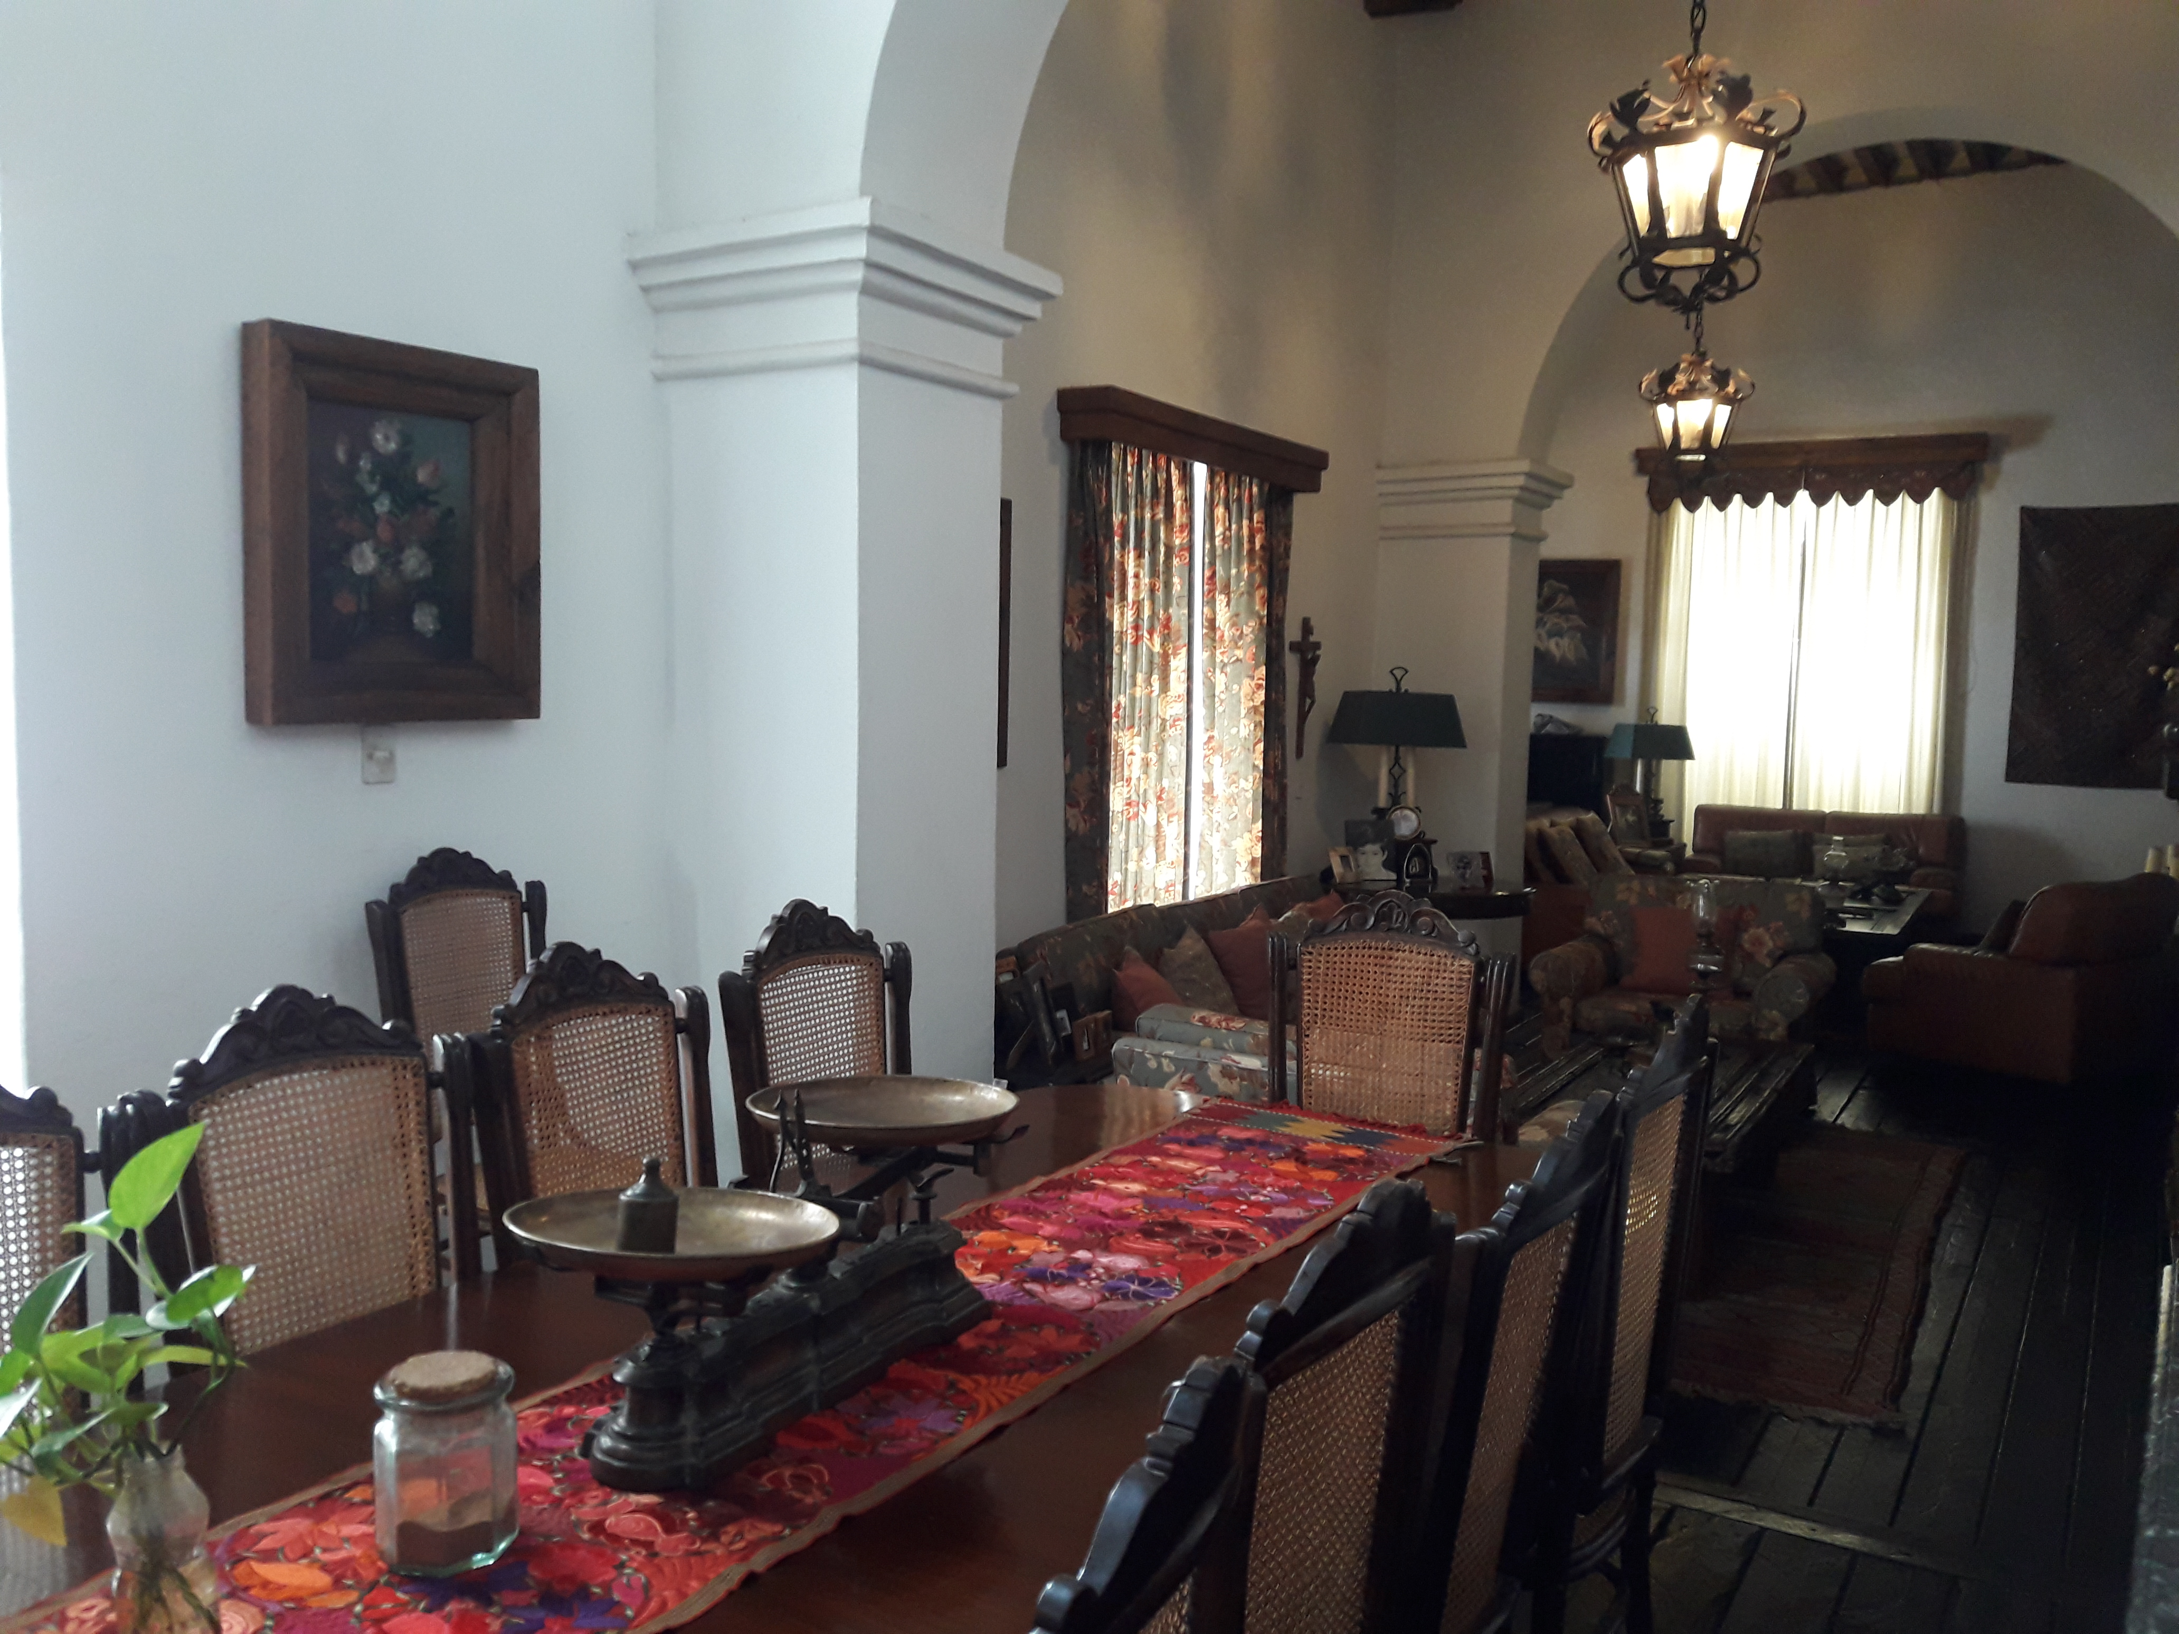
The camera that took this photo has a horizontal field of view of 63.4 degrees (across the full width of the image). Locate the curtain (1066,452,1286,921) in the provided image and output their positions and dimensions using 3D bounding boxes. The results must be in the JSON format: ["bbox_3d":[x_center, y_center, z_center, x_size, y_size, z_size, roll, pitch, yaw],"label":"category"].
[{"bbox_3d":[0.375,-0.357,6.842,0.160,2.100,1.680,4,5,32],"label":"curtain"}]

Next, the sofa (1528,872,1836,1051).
[{"bbox_3d":[2.612,0.667,7.679,1.170,0.760,0.880,3,5,27],"label":"sofa"}]

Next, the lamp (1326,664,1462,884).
[{"bbox_3d":[1.287,-0.168,7.406,0.580,0.927,0.300,2,5,12],"label":"lamp"}]

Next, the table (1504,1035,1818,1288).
[{"bbox_3d":[1.644,0.915,5.032,0.603,0.370,1.341,4,5,31],"label":"table"}]

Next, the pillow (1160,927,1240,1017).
[{"bbox_3d":[0.322,0.508,5.392,0.150,0.390,0.390,-31,-12,29],"label":"pillow"}]

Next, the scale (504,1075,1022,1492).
[{"bbox_3d":[-0.318,0.468,1.956,0.330,0.350,0.700,3,5,27],"label":"scale"}]

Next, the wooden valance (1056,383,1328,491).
[{"bbox_3d":[0.417,-1.302,6.231,0.195,0.166,1.677,4,5,31],"label":"wooden valance"}]

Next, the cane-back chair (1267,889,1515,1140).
[{"bbox_3d":[0.453,0.760,3.289,0.480,1.170,0.550,3,5,27],"label":"cane-back chair"}]

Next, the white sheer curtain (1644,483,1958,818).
[{"bbox_3d":[4.877,-1.010,12.267,2.020,2.500,0.180,4,5,32],"label":"white sheer curtain"}]

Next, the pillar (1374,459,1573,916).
[{"bbox_3d":[1.716,-0.347,8.023,0.680,2.412,0.685,4,5,31],"label":"pillar"}]

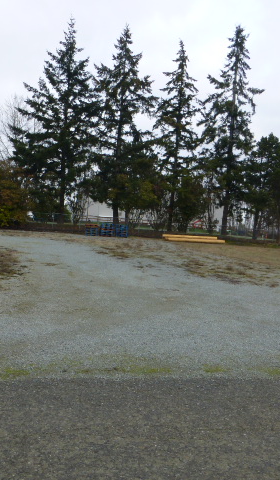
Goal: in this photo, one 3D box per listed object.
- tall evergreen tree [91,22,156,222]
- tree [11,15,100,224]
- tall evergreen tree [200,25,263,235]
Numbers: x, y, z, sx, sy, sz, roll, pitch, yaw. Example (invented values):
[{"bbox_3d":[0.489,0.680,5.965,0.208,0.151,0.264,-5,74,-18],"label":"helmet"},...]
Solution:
[{"bbox_3d":[-1.970,-14.300,56.410,7.760,25.190,7.520,3,3,-3],"label":"tall evergreen tree"},{"bbox_3d":[-10.740,-14.980,56.400,10.420,25.790,10.110,2,3,-11],"label":"tree"},{"bbox_3d":[11.520,-13.740,55.880,7.310,26.270,7.090,3,3,11],"label":"tall evergreen tree"}]

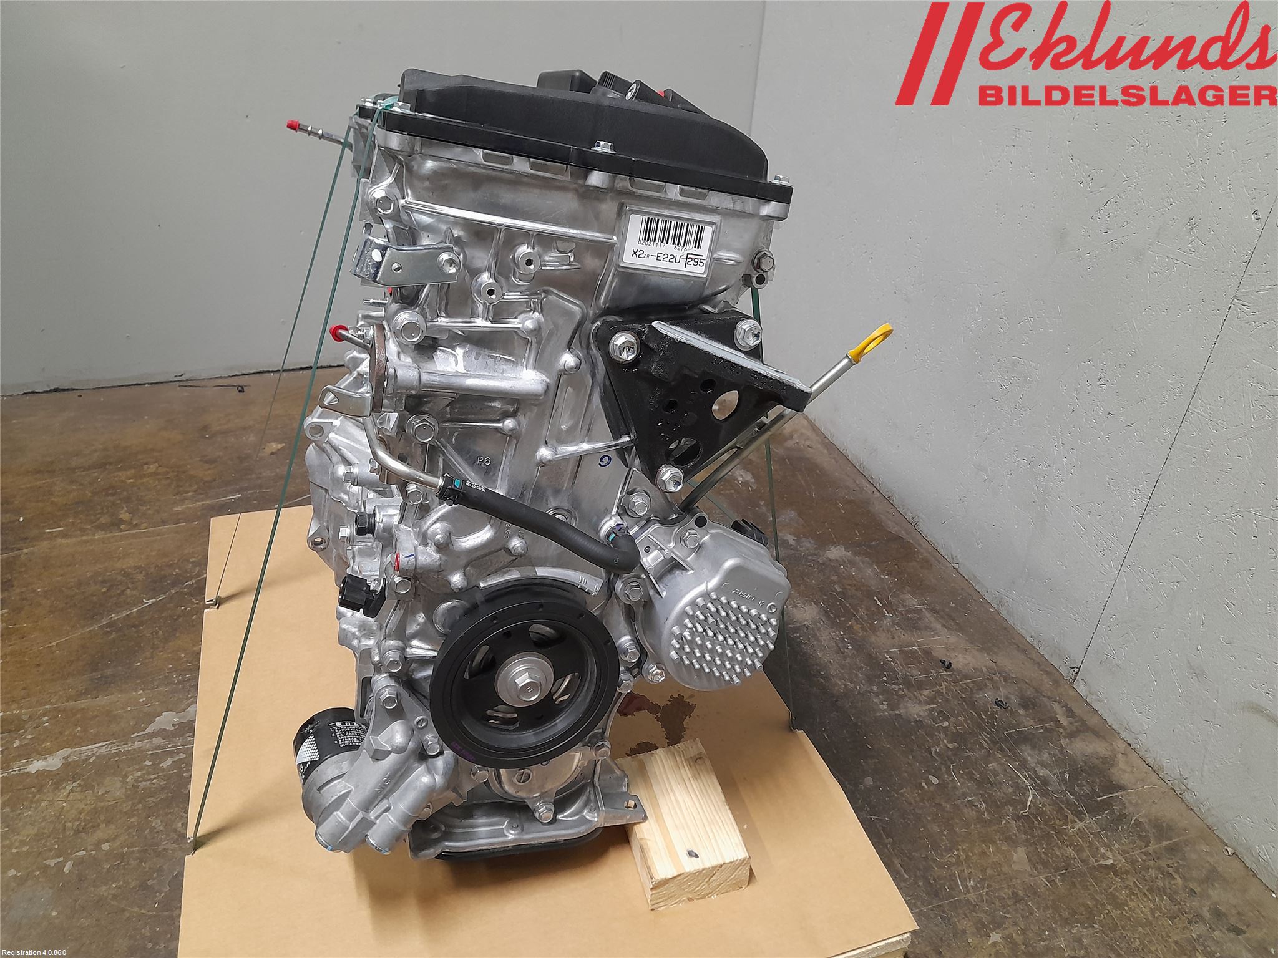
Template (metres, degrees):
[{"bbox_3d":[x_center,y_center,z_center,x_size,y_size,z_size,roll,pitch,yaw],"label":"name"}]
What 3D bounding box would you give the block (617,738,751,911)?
[{"bbox_3d":[0.035,0.322,0.864,0.092,0.043,0.139,-6,34,-14],"label":"block"}]

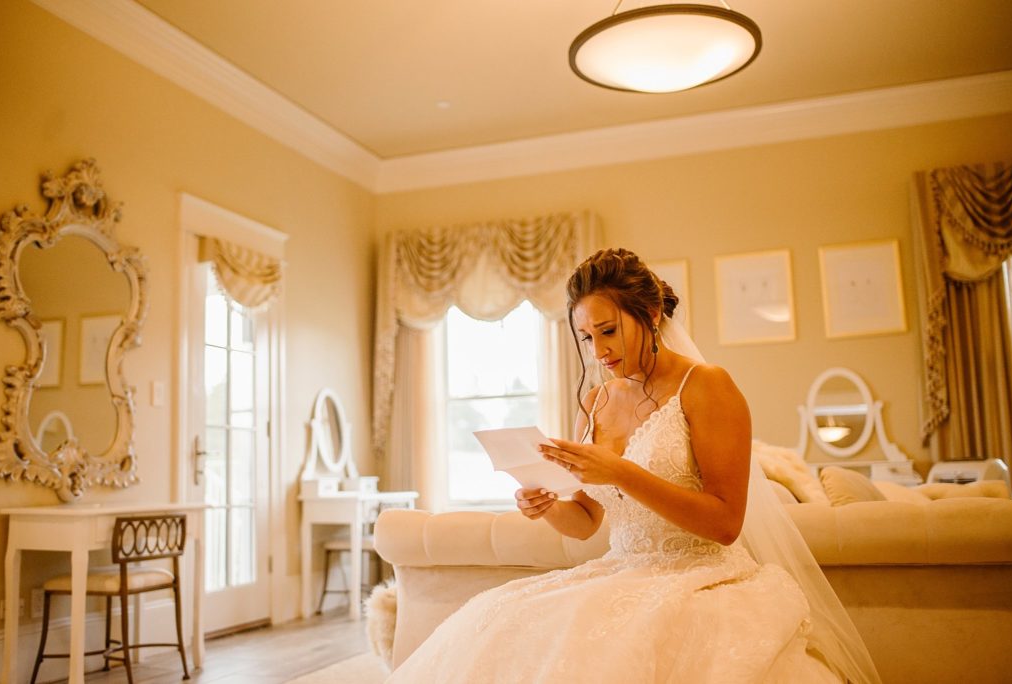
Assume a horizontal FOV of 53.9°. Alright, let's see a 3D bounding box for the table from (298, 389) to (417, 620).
[{"bbox_3d":[-0.918,0.982,6.322,0.407,1.394,0.895,-4,-8,19],"label":"table"}]

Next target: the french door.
[{"bbox_3d":[-1.539,0.533,5.641,0.046,2.121,0.790,-4,-8,19],"label":"french door"}]

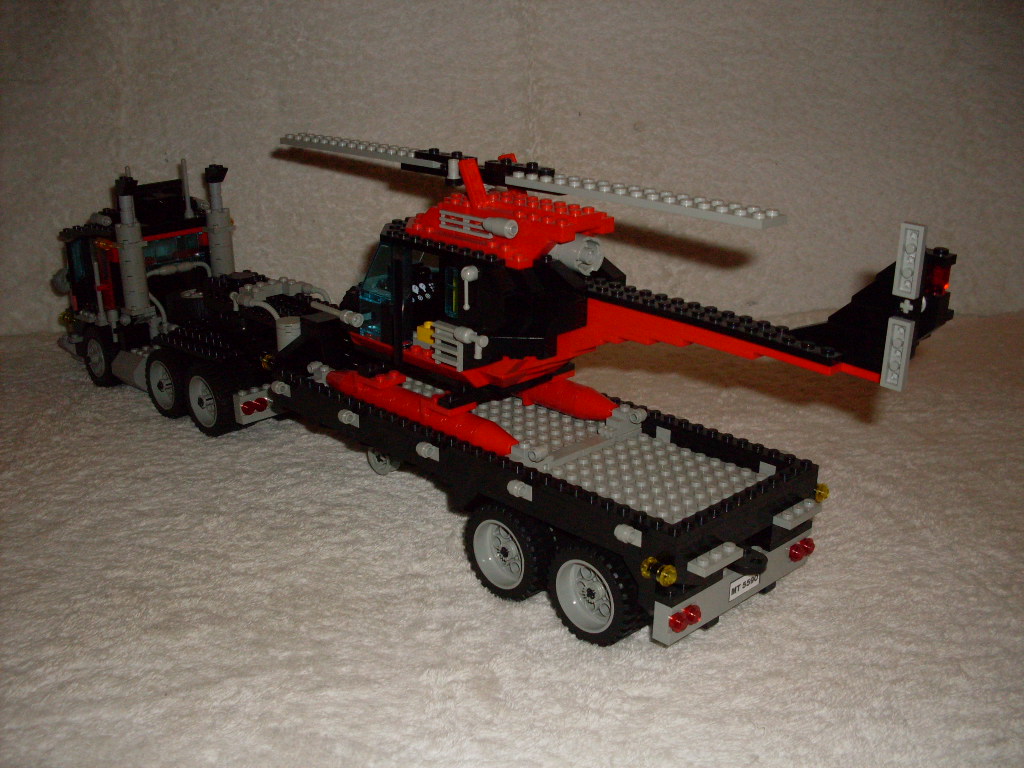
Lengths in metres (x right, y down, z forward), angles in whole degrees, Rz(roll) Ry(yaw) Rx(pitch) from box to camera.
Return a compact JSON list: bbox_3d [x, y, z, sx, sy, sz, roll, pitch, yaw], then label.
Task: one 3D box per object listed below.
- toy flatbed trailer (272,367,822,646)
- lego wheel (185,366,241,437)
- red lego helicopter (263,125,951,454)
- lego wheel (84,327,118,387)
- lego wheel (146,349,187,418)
[{"bbox_3d":[0.004,0.043,0.525,0.106,0.064,0.266,-18,26,-42],"label":"toy flatbed trailer"},{"bbox_3d":[-0.173,0.009,0.649,0.042,0.042,0.016,17,25,40],"label":"lego wheel"},{"bbox_3d":[0.006,-0.035,0.497,0.082,0.127,0.377,-18,26,-42],"label":"red lego helicopter"},{"bbox_3d":[-0.263,-0.018,0.729,0.041,0.041,0.016,17,25,40],"label":"lego wheel"},{"bbox_3d":[-0.204,0.000,0.676,0.042,0.042,0.016,17,25,40],"label":"lego wheel"}]

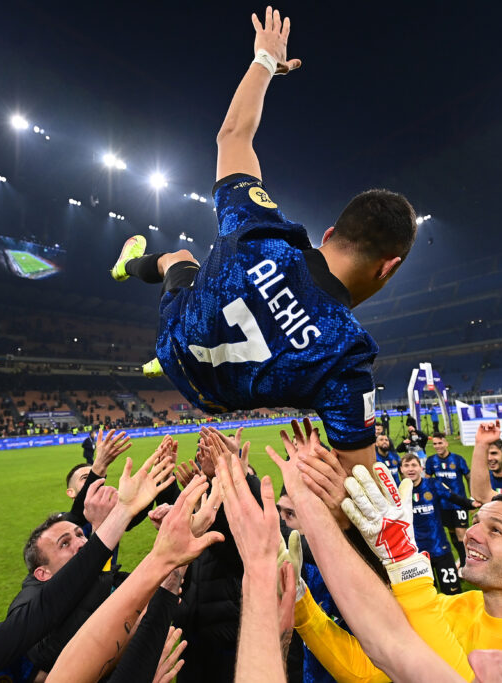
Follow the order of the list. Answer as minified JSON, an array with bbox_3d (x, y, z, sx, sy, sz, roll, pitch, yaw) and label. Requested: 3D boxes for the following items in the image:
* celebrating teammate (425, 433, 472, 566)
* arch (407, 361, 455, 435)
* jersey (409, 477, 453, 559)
[{"bbox_3d":[2.660,2.120,5.330,0.600,1.740,0.460,-8,-11,24],"label":"celebrating teammate"},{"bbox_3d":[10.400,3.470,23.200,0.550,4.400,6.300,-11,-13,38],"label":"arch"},{"bbox_3d":[1.700,1.720,3.900,0.580,0.700,0.320,-16,-14,17],"label":"jersey"}]

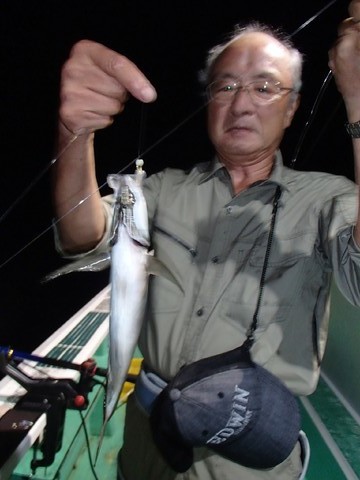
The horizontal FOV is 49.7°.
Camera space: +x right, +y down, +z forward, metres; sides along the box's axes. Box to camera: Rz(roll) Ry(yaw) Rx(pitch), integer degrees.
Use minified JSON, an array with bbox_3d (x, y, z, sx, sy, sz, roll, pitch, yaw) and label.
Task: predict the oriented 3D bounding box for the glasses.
[{"bbox_3d":[0.134,-0.274,0.738,0.138,0.043,0.133,8,18,18],"label":"glasses"}]

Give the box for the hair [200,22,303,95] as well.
[{"bbox_3d":[0.148,-0.334,0.776,0.184,0.168,0.178,8,18,18],"label":"hair"}]

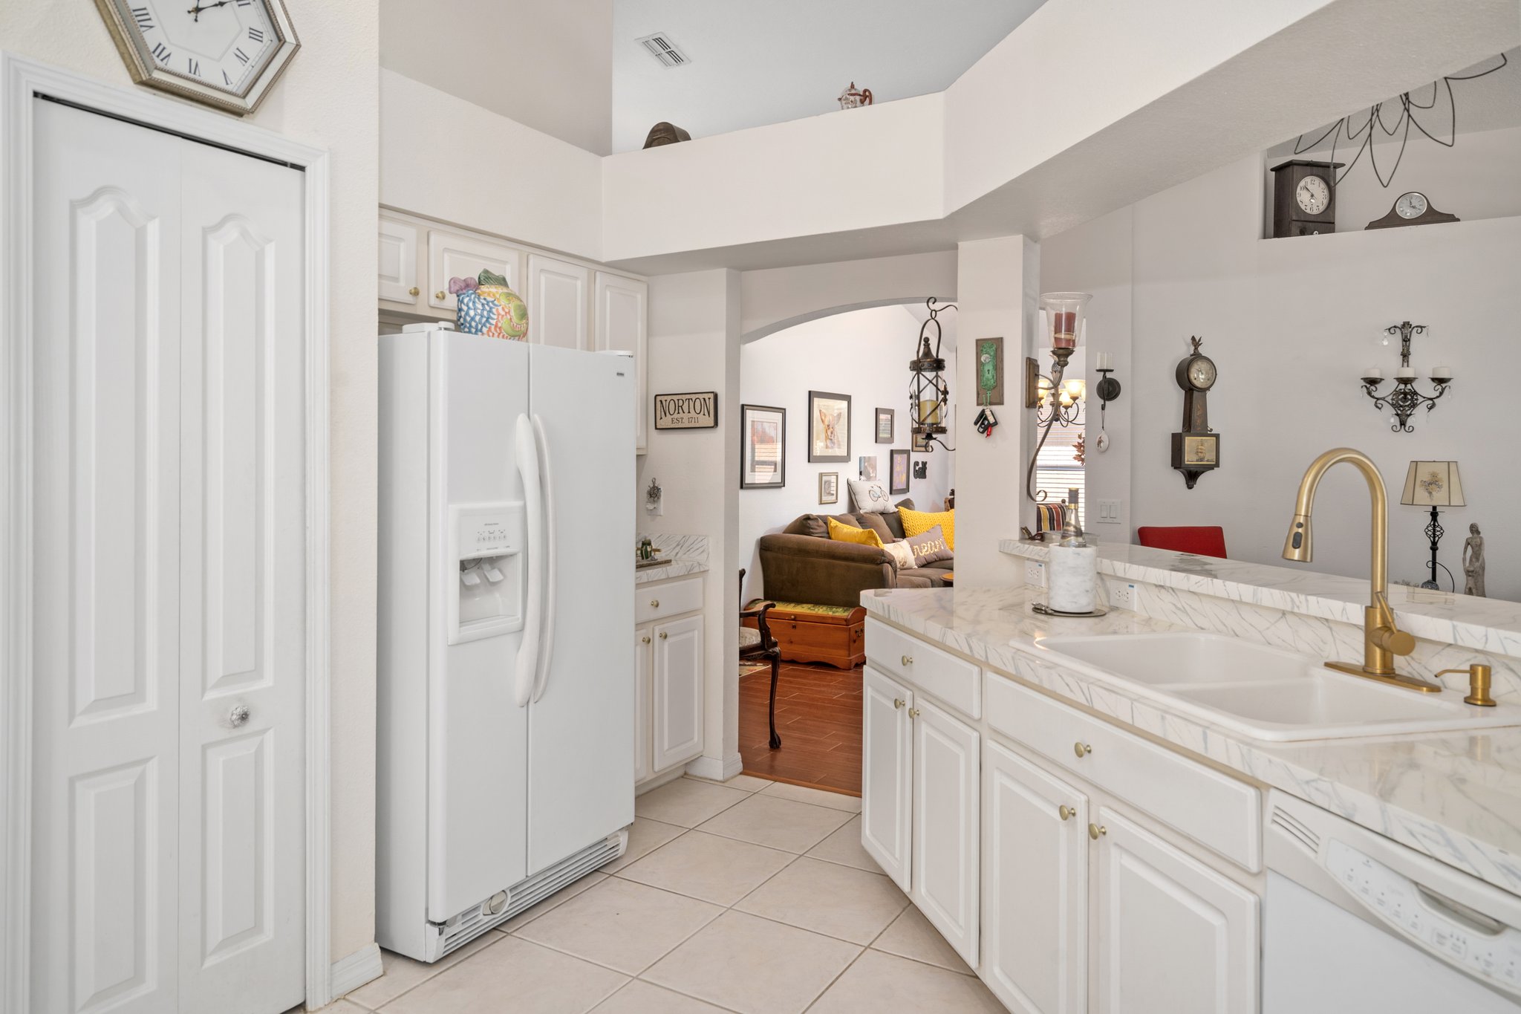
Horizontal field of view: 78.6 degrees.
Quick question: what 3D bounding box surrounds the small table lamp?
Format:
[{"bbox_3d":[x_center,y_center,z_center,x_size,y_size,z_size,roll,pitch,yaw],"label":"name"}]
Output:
[{"bbox_3d":[2.913,0.100,4.028,0.224,0.593,0.190,2,3,31],"label":"small table lamp"}]

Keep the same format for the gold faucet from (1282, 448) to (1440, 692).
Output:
[{"bbox_3d":[1.129,0.113,1.810,0.270,0.455,0.256,0,2,-15],"label":"gold faucet"}]

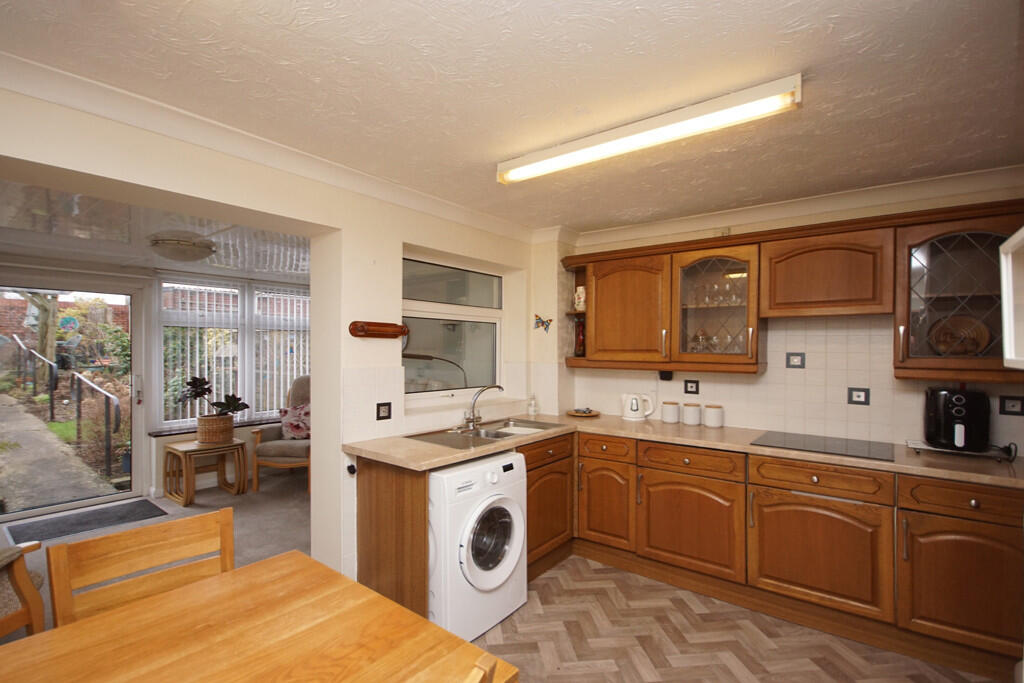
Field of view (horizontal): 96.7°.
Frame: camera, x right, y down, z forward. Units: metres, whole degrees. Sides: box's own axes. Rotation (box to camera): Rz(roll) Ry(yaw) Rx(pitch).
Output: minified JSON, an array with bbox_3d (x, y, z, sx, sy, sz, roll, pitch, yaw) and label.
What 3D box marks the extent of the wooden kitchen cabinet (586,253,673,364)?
[{"bbox_3d":[0.878,-0.212,3.257,0.597,0.700,0.320,0,0,35],"label":"wooden kitchen cabinet"}]

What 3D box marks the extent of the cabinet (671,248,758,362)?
[{"bbox_3d":[1.328,-0.215,2.946,0.500,0.700,0.320,0,0,35],"label":"cabinet"}]

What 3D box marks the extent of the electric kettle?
[{"bbox_3d":[0.912,0.474,3.300,0.235,0.200,0.155,0,0,21],"label":"electric kettle"}]

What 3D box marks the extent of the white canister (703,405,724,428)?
[{"bbox_3d":[1.349,0.507,3.040,0.113,0.133,0.113,0,0,35],"label":"white canister"}]

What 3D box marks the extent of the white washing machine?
[{"bbox_3d":[-0.308,1.043,2.491,0.580,0.845,0.600,0,0,39],"label":"white washing machine"}]

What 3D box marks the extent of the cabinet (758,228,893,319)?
[{"bbox_3d":[1.800,-0.356,2.640,0.610,0.443,0.320,0,-1,37],"label":"cabinet"}]

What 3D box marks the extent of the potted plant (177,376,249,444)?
[{"bbox_3d":[-2.848,0.660,4.320,0.570,0.630,0.460,1,-1,-33],"label":"potted plant"}]

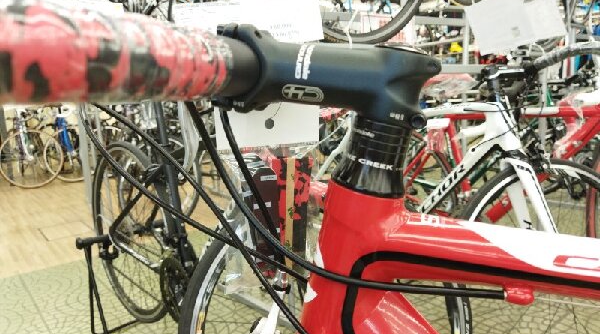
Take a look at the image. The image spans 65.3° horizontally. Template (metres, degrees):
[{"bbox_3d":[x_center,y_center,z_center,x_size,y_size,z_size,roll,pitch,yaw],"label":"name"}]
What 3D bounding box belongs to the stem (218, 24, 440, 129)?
[{"bbox_3d":[0.012,-0.053,0.278,0.137,0.053,0.044,9,12,12],"label":"stem"}]

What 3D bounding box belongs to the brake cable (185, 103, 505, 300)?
[{"bbox_3d":[0.021,0.016,0.256,0.176,0.129,0.041,-1,10,13],"label":"brake cable"}]

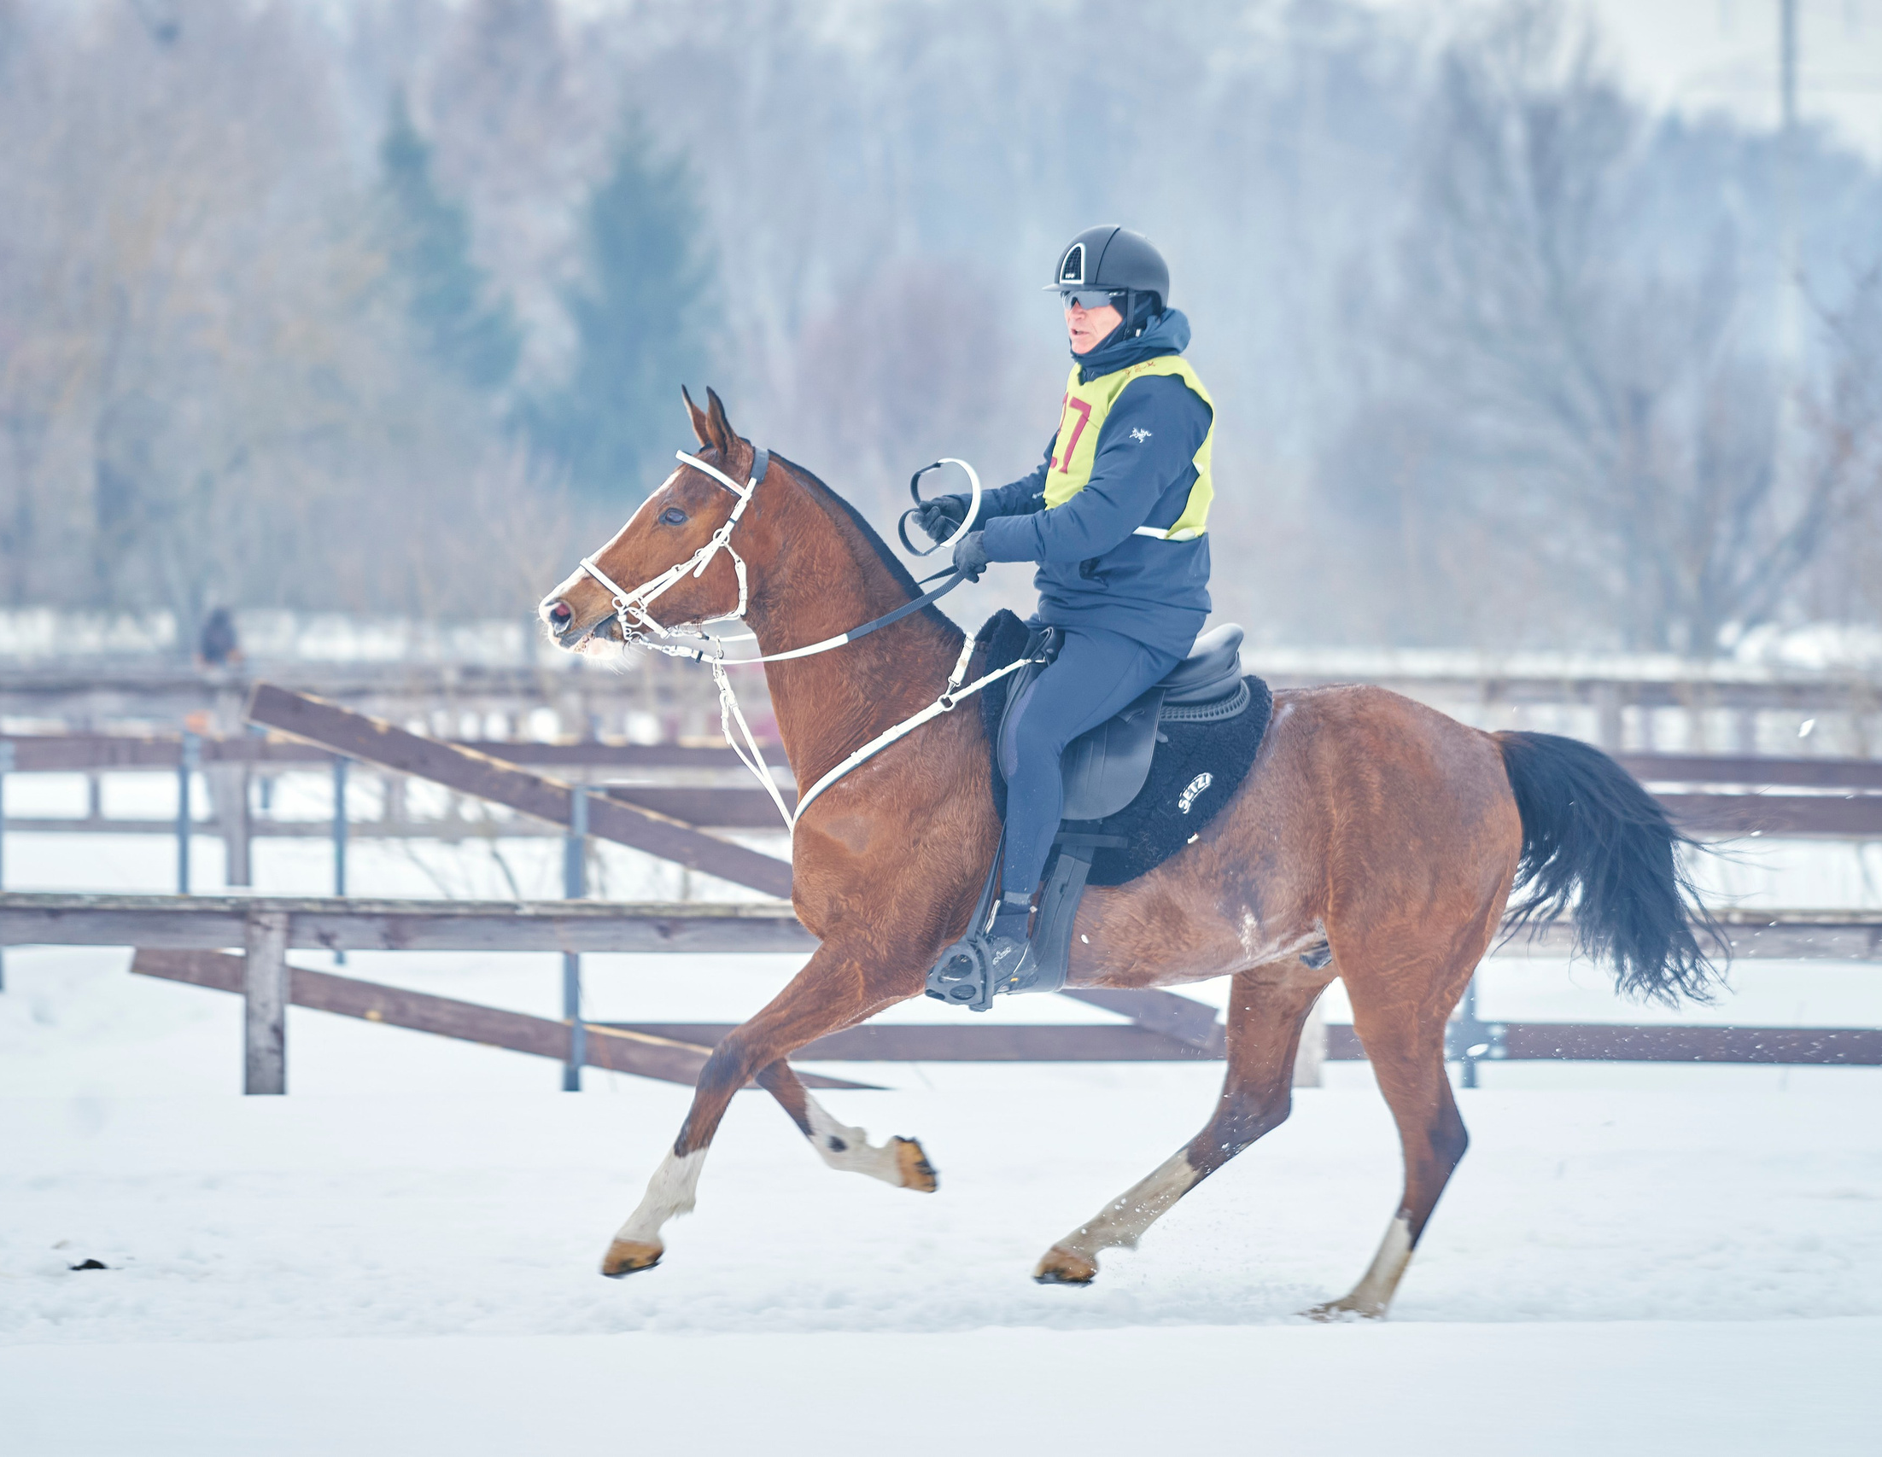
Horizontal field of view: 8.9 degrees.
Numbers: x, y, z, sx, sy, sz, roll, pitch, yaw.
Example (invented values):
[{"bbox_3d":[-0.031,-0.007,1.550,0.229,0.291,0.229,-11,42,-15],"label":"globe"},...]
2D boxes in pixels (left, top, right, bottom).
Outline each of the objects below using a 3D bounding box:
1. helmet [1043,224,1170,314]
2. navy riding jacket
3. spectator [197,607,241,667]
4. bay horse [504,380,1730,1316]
[{"bbox_3d":[0.356,-0.973,25.700,0.285,0.190,0.215,-1,1,-42],"label":"helmet"},{"bbox_3d":[0.322,-0.516,25.700,0.500,0.740,0.550,0,1,-17],"label":"navy riding jacket"},{"bbox_3d":[-8.913,-0.622,150.000,0.550,1.750,0.400,0,1,-5],"label":"spectator"},{"bbox_3d":[0.396,0.264,25.700,2.490,1.960,0.600,0,1,-8],"label":"bay horse"}]

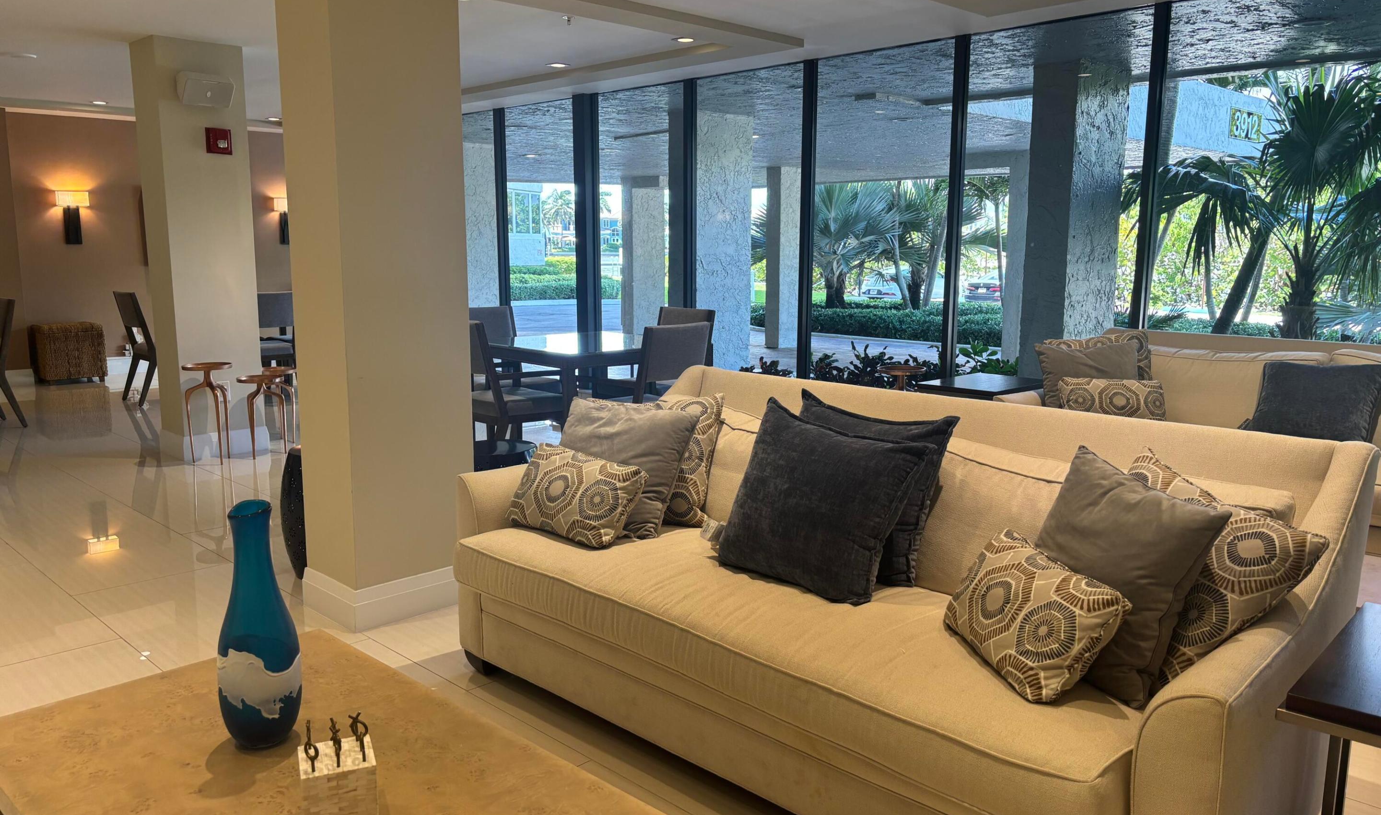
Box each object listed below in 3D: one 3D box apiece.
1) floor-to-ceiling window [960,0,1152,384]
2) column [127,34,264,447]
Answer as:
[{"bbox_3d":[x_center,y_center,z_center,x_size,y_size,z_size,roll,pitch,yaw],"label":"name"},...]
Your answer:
[{"bbox_3d":[2.031,-0.878,5.977,0.090,2.550,1.100,-9,13,-44],"label":"floor-to-ceiling window"},{"bbox_3d":[-3.047,-0.953,6.505,0.535,2.516,0.382,-9,13,-44],"label":"column"}]

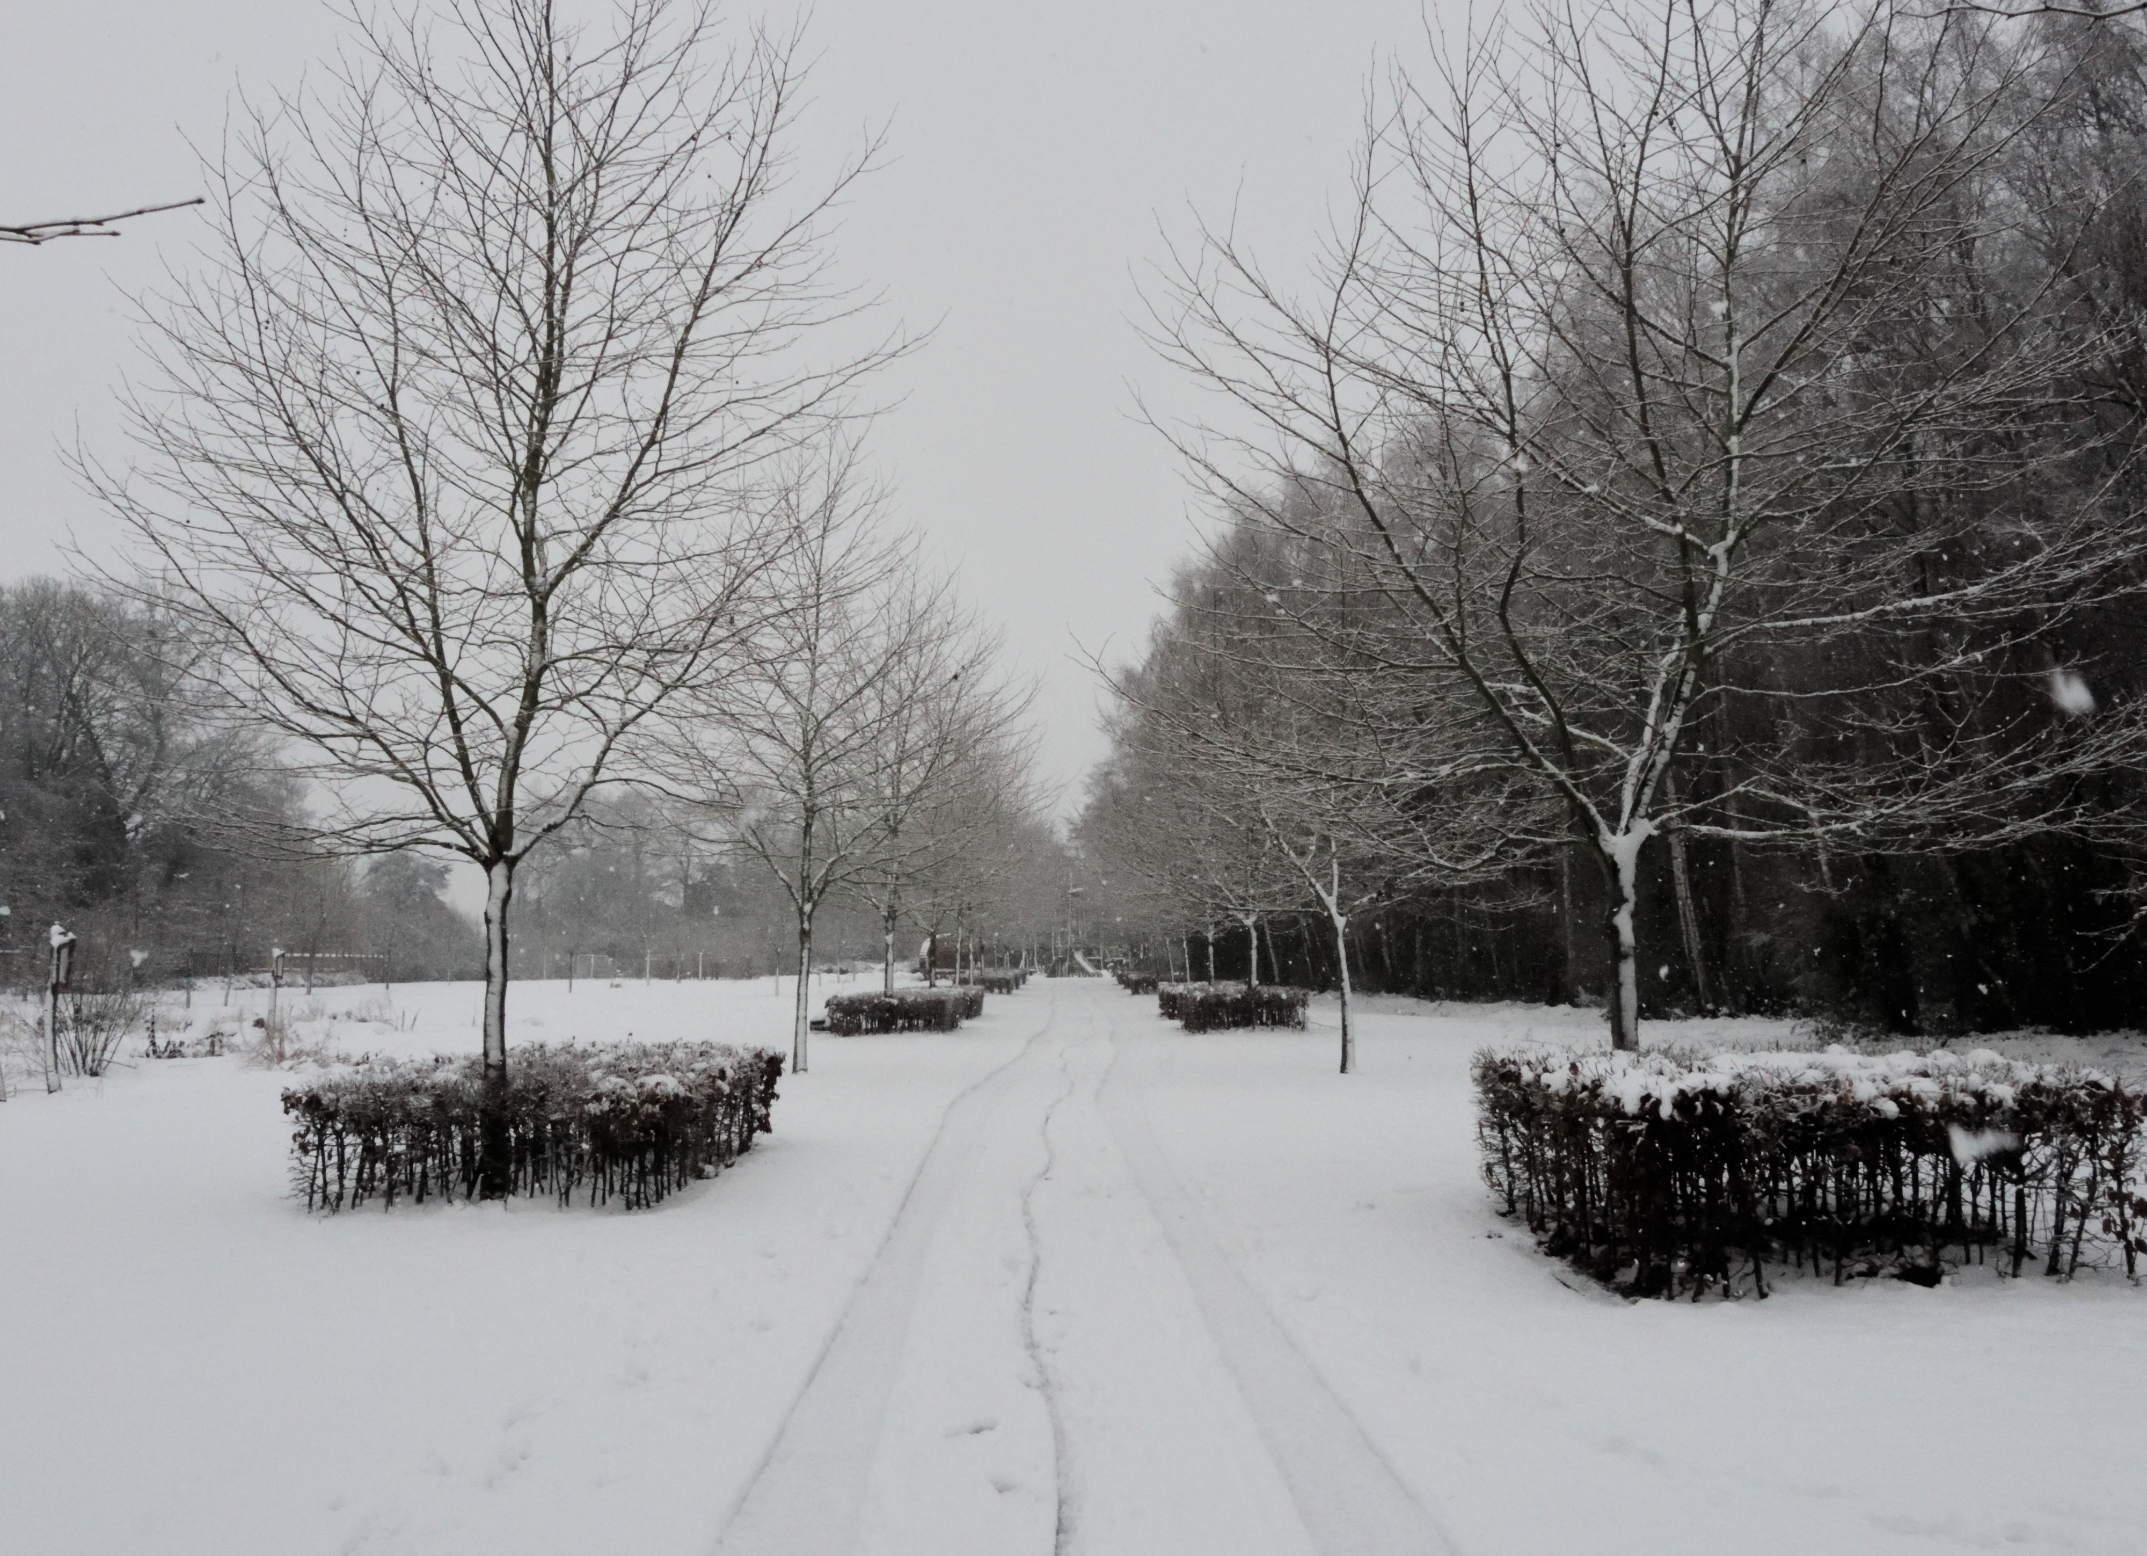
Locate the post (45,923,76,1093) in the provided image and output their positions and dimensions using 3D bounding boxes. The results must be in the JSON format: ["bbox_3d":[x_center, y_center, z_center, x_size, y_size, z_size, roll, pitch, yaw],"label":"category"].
[{"bbox_3d":[-11.350,2.586,19.540,0.200,1.900,0.250,-5,-8,41],"label":"post"}]

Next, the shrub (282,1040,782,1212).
[{"bbox_3d":[-3.600,2.422,12.169,2.500,0.760,3.300,0,-6,0],"label":"shrub"}]

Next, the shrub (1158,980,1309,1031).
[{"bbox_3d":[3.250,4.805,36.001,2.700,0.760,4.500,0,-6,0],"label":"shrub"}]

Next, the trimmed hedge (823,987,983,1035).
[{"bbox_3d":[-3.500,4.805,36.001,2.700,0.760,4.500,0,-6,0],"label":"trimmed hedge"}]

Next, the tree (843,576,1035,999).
[{"bbox_3d":[-2.950,0.655,36.415,4.000,9.100,4.000,0,-6,0],"label":"tree"}]

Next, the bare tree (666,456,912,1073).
[{"bbox_3d":[-3.800,-0.250,23.843,3.800,8.400,3.800,0,-6,0],"label":"bare tree"}]

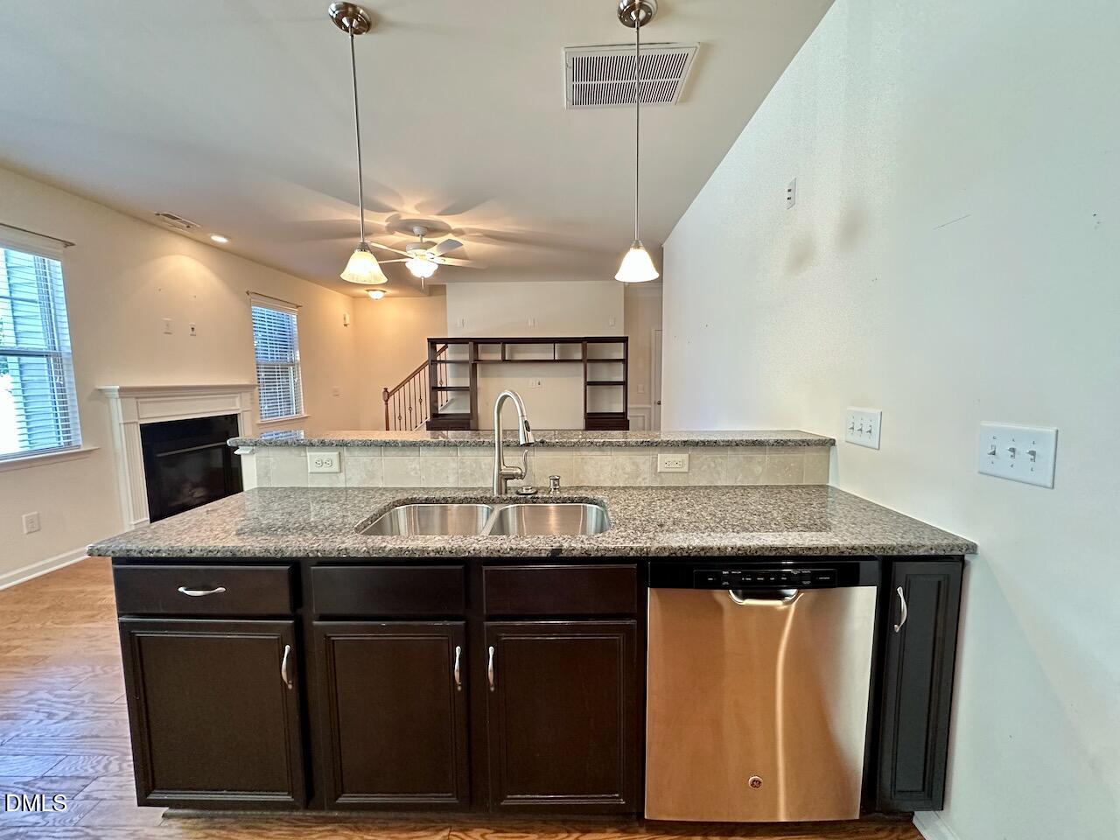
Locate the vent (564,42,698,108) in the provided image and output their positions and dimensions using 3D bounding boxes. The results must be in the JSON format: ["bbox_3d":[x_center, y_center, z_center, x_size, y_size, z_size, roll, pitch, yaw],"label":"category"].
[{"bbox_3d":[0.318,-1.636,2.198,0.586,0.025,0.455,0,5,1],"label":"vent"}]

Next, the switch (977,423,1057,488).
[{"bbox_3d":[1.039,0.077,1.045,0.016,0.124,0.174,0,5,1],"label":"switch"}]

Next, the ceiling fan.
[{"bbox_3d":[-1.336,-1.599,4.361,1.247,0.475,1.247,0,5,1],"label":"ceiling fan"}]

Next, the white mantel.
[{"bbox_3d":[-3.588,0.316,4.455,0.198,1.298,1.584,0,5,1],"label":"white mantel"}]

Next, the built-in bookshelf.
[{"bbox_3d":[-0.441,-0.220,6.594,2.841,1.913,0.475,0,5,1],"label":"built-in bookshelf"}]

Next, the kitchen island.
[{"bbox_3d":[-0.078,0.748,1.535,2.285,0.905,0.668,0,5,1],"label":"kitchen island"}]

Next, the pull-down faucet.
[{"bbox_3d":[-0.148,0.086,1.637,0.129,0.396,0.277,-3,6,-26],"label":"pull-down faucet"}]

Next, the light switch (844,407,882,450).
[{"bbox_3d":[1.053,0.027,1.589,0.016,0.124,0.176,0,5,1],"label":"light switch"}]

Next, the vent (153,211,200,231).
[{"bbox_3d":[-3.464,-1.777,4.059,0.218,0.025,0.396,0,5,1],"label":"vent"}]

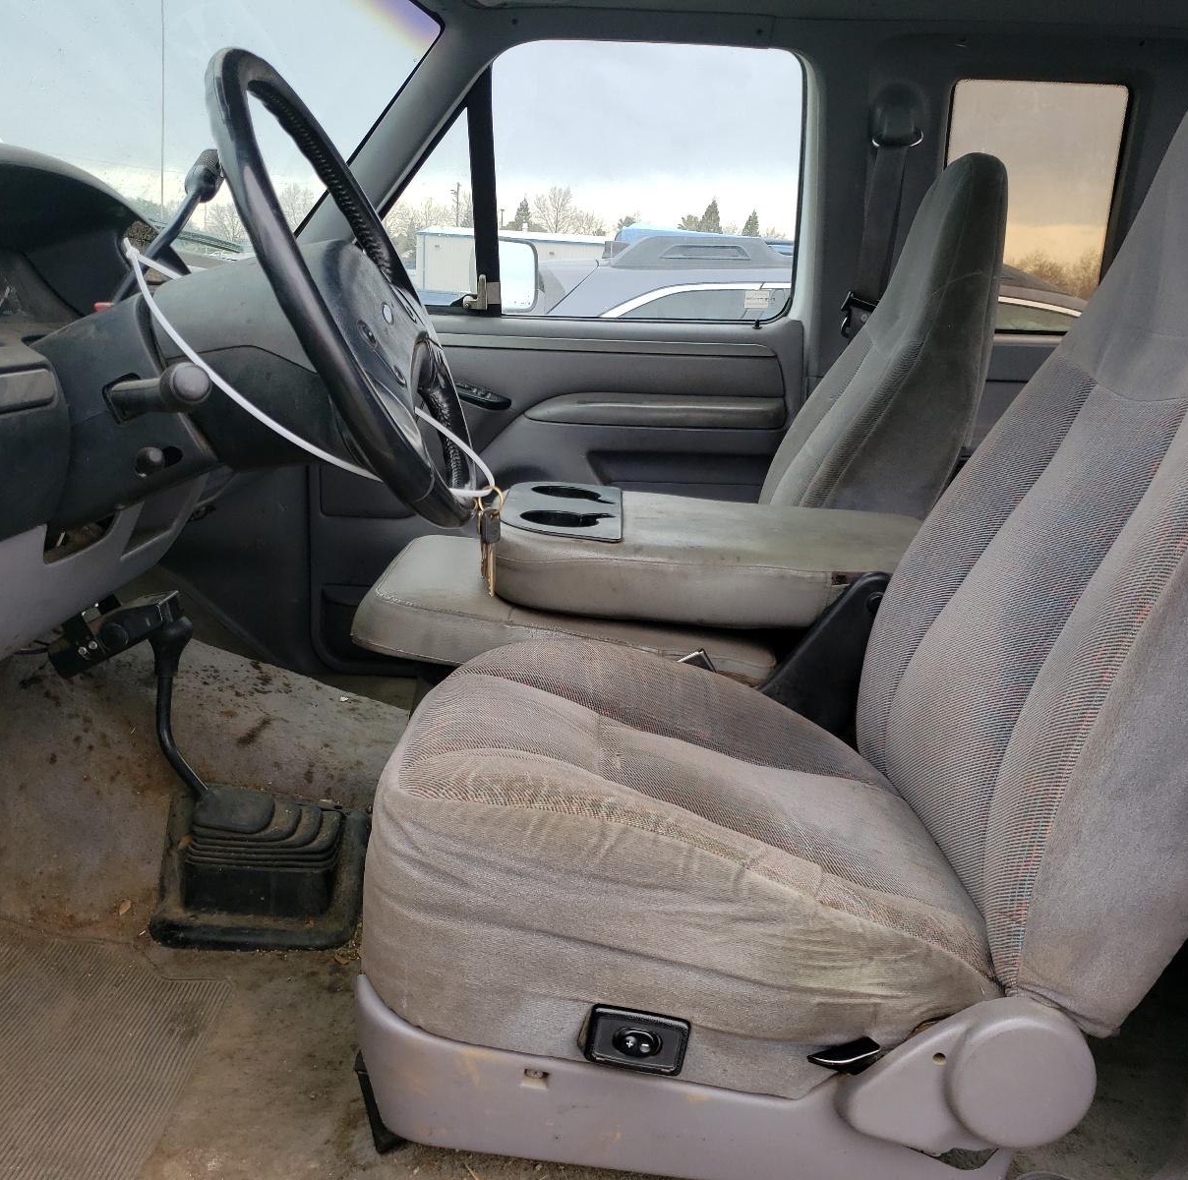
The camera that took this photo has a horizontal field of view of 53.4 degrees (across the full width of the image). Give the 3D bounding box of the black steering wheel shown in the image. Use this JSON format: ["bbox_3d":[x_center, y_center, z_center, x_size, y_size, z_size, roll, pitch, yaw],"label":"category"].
[{"bbox_3d":[-0.205,-0.225,0.947,0.100,0.394,0.394,-24,14,6],"label":"black steering wheel"}]

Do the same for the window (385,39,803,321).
[{"bbox_3d":[-0.062,-0.692,2.019,0.837,0.455,0.030,2,28,0],"label":"window"}]

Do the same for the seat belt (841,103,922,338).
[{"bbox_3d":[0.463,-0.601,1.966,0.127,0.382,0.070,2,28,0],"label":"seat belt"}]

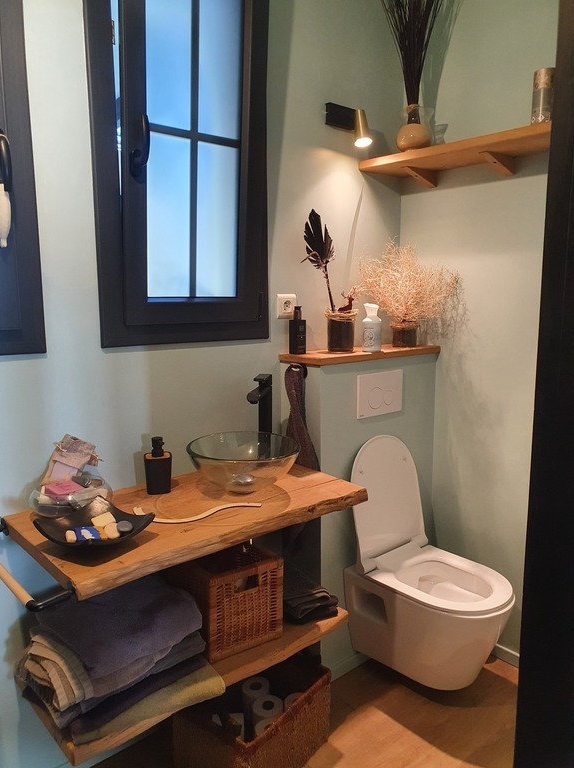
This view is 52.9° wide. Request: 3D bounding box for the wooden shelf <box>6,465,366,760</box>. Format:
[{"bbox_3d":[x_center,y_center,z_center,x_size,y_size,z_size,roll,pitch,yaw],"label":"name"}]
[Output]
[{"bbox_3d":[-0.239,0.558,1.620,0.865,0.474,0.485,-8,12,-40],"label":"wooden shelf"}]

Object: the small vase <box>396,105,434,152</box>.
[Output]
[{"bbox_3d":[0.466,-0.921,2.097,0.126,0.183,0.126,0,9,0],"label":"small vase"}]

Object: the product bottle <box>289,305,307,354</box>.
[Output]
[{"bbox_3d":[0.037,-0.184,2.001,0.043,0.163,0.043,-8,11,-41],"label":"product bottle"}]

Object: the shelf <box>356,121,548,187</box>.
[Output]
[{"bbox_3d":[0.660,-0.757,1.946,0.254,0.093,0.872,-8,12,-40],"label":"shelf"}]

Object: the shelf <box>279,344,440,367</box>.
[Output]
[{"bbox_3d":[0.289,-0.112,2.140,0.673,0.024,0.204,-8,11,-41],"label":"shelf"}]

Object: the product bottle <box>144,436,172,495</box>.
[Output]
[{"bbox_3d":[-0.362,0.226,1.627,0.075,0.156,0.065,-4,9,-22],"label":"product bottle"}]

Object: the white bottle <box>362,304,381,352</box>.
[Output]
[{"bbox_3d":[0.310,-0.204,2.091,0.066,0.173,0.066,3,9,23],"label":"white bottle"}]

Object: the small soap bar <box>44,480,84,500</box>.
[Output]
[{"bbox_3d":[-0.560,0.264,1.446,0.060,0.025,0.085,-8,12,-40],"label":"small soap bar"}]

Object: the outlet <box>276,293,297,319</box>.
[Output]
[{"bbox_3d":[-0.001,-0.267,1.986,0.080,0.081,0.012,-8,11,-41],"label":"outlet"}]

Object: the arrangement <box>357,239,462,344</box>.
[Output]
[{"bbox_3d":[0.438,-0.339,2.201,0.344,0.407,0.283,-8,12,-40],"label":"arrangement"}]

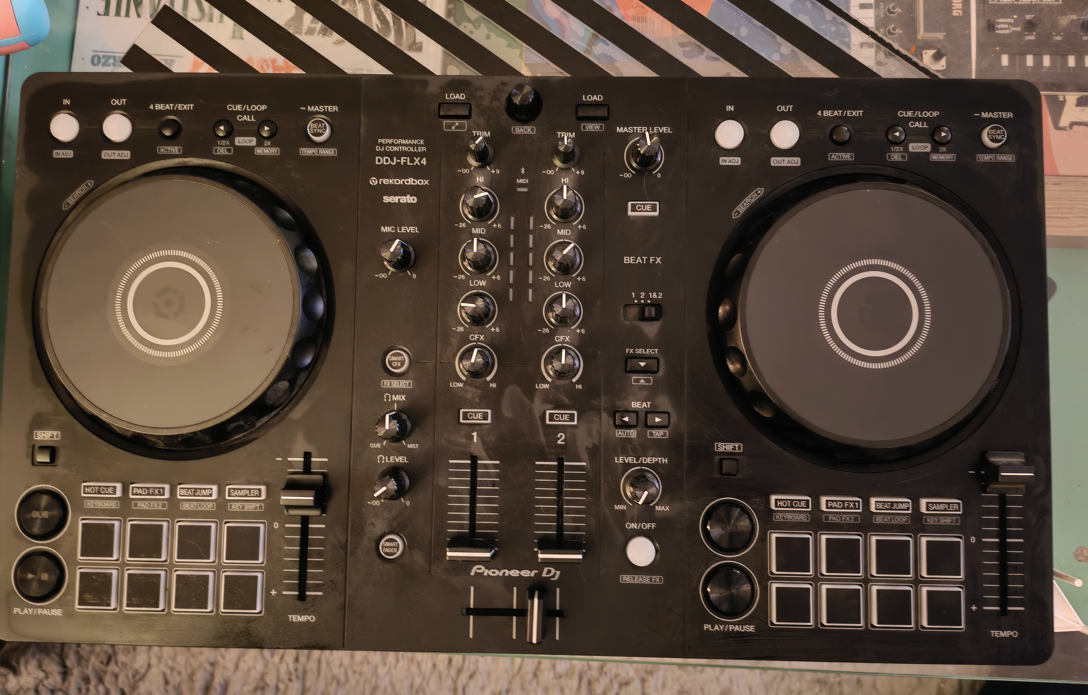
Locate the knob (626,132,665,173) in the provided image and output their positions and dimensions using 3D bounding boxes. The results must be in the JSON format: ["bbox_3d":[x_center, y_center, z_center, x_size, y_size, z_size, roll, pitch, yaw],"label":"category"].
[{"bbox_3d":[0.047,-0.090,0.387,0.016,0.018,0.016,-10,86,1],"label":"knob"}]

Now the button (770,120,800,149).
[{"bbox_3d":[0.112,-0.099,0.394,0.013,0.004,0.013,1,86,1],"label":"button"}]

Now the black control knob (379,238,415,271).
[{"bbox_3d":[-0.068,-0.043,0.387,0.015,0.018,0.015,0,86,1],"label":"black control knob"}]

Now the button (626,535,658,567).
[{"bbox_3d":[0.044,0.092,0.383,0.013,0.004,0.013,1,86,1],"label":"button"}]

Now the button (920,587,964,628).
[{"bbox_3d":[0.178,0.116,0.379,0.018,0.003,0.018,1,86,1],"label":"button"}]

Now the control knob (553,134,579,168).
[{"bbox_3d":[0.010,-0.091,0.389,0.012,0.017,0.012,0,86,1],"label":"control knob"}]

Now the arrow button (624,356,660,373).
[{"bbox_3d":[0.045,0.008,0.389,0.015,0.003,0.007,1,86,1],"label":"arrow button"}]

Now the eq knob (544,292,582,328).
[{"bbox_3d":[0.009,-0.017,0.384,0.016,0.017,0.016,1,86,1],"label":"eq knob"}]

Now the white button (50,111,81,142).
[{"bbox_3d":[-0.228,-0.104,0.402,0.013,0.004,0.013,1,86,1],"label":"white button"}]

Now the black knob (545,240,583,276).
[{"bbox_3d":[0.009,-0.042,0.387,0.016,0.016,0.016,0,86,1],"label":"black knob"}]

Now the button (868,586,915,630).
[{"bbox_3d":[0.156,0.116,0.380,0.018,0.003,0.018,1,86,1],"label":"button"}]

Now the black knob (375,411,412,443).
[{"bbox_3d":[-0.069,0.036,0.382,0.015,0.017,0.015,1,86,1],"label":"black knob"}]

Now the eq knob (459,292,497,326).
[{"bbox_3d":[-0.031,-0.018,0.385,0.016,0.017,0.016,4,86,2],"label":"eq knob"}]

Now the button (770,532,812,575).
[{"bbox_3d":[0.112,0.093,0.382,0.018,0.003,0.018,1,86,1],"label":"button"}]

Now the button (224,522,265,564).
[{"bbox_3d":[-0.137,0.089,0.387,0.019,0.003,0.019,1,86,1],"label":"button"}]

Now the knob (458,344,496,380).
[{"bbox_3d":[-0.031,0.007,0.383,0.015,0.018,0.015,16,87,2],"label":"knob"}]

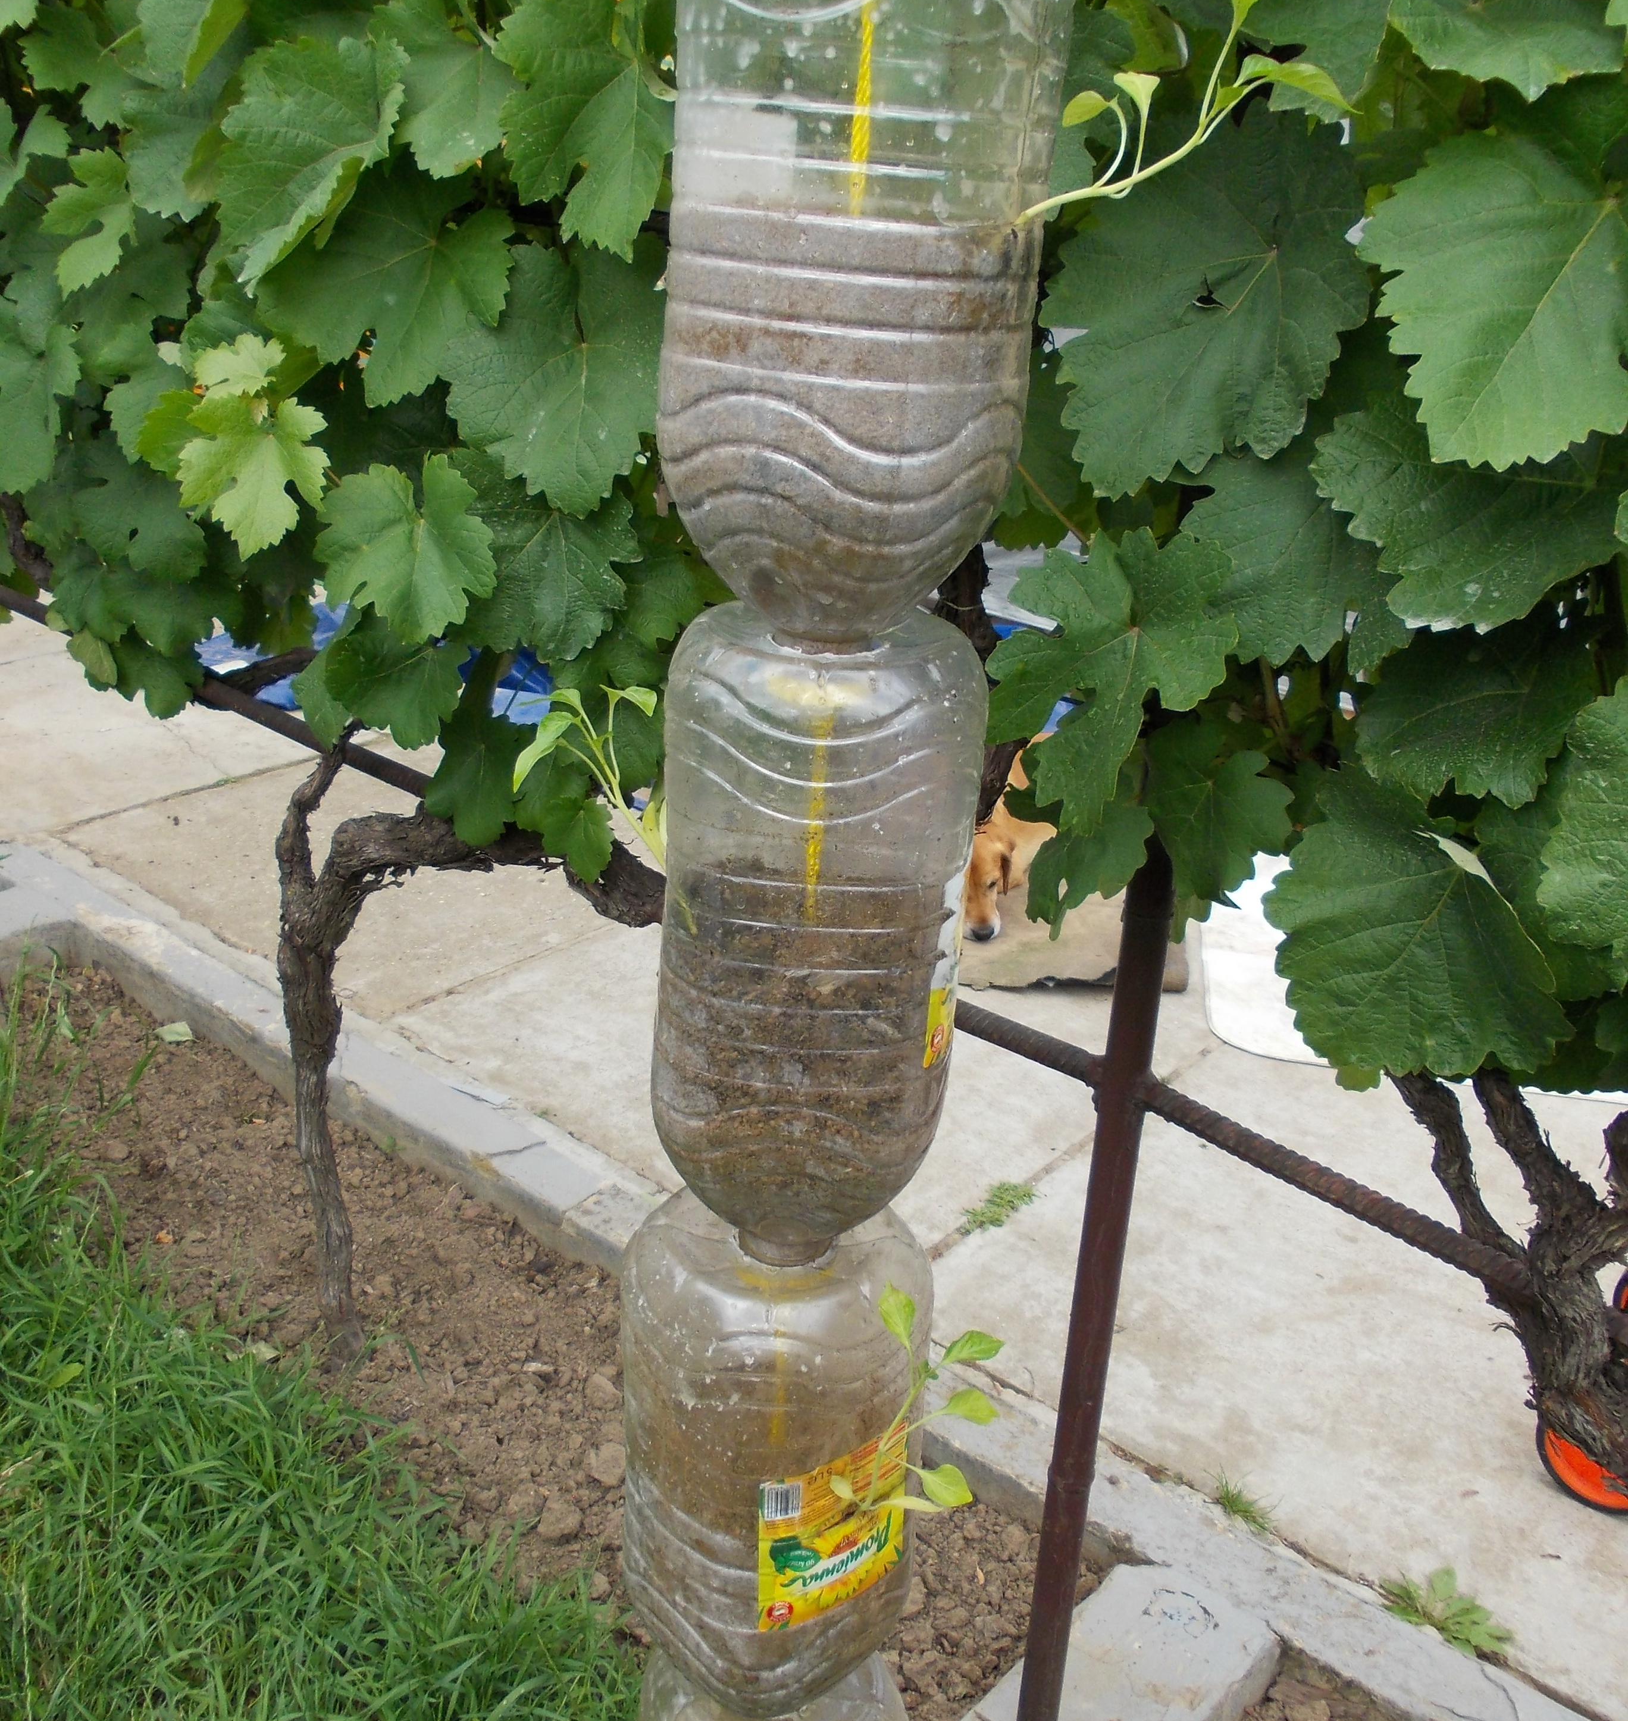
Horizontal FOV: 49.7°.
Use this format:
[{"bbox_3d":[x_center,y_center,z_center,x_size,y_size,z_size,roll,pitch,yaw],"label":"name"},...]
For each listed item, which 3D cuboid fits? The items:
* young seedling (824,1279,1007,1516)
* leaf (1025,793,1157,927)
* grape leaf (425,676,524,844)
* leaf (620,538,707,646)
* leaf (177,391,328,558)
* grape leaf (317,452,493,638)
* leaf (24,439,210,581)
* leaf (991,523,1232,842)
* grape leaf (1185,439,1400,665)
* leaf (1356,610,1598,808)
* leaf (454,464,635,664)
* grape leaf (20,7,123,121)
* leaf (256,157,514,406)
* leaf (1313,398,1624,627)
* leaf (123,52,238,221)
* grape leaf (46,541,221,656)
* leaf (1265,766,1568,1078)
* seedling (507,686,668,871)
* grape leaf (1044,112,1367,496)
[{"bbox_3d":[0.051,0.267,0.870,0.088,0.093,0.070,6,21,5],"label":"young seedling"},{"bbox_3d":[0.208,-0.005,1.310,0.088,0.104,0.045,12,0,19],"label":"leaf"},{"bbox_3d":[-0.316,-0.085,1.639,0.102,0.150,0.035,0,-12,2],"label":"grape leaf"},{"bbox_3d":[-0.123,-0.220,1.443,0.079,0.091,0.030,3,-13,6],"label":"leaf"},{"bbox_3d":[-0.558,-0.383,1.750,0.139,0.166,0.055,5,-1,2],"label":"leaf"},{"bbox_3d":[-0.345,-0.264,1.480,0.155,0.165,0.050,6,-1,6],"label":"grape leaf"},{"bbox_3d":[-0.775,-0.389,1.950,0.192,0.158,0.060,4,-1,0],"label":"leaf"},{"bbox_3d":[0.197,-0.118,1.159,0.164,0.198,0.045,13,-8,17],"label":"leaf"},{"bbox_3d":[0.294,-0.190,1.073,0.131,0.148,0.040,14,-5,20],"label":"grape leaf"},{"bbox_3d":[0.371,-0.085,0.984,0.127,0.118,0.045,16,-15,24],"label":"leaf"},{"bbox_3d":[-0.226,-0.255,1.496,0.158,0.184,0.045,0,-12,3],"label":"leaf"},{"bbox_3d":[-0.790,-0.848,1.870,0.096,0.108,0.050,4,-1,0],"label":"grape leaf"},{"bbox_3d":[-0.362,-0.488,1.480,0.220,0.210,0.060,6,4,6],"label":"leaf"},{"bbox_3d":[0.355,-0.188,0.947,0.158,0.128,0.050,-21,-24,9],"label":"leaf"},{"bbox_3d":[-0.641,-0.733,1.780,0.109,0.163,0.060,5,-1,1],"label":"leaf"},{"bbox_3d":[-0.725,-0.279,1.870,0.185,0.130,0.060,4,-3,1],"label":"grape leaf"},{"bbox_3d":[0.363,0.037,1.060,0.185,0.195,0.055,15,-2,25],"label":"leaf"},{"bbox_3d":[-0.105,-0.040,0.815,0.077,0.082,0.055,1,21,-7],"label":"seedling"},{"bbox_3d":[0.234,-0.332,1.050,0.195,0.235,0.060,12,7,20],"label":"grape leaf"}]

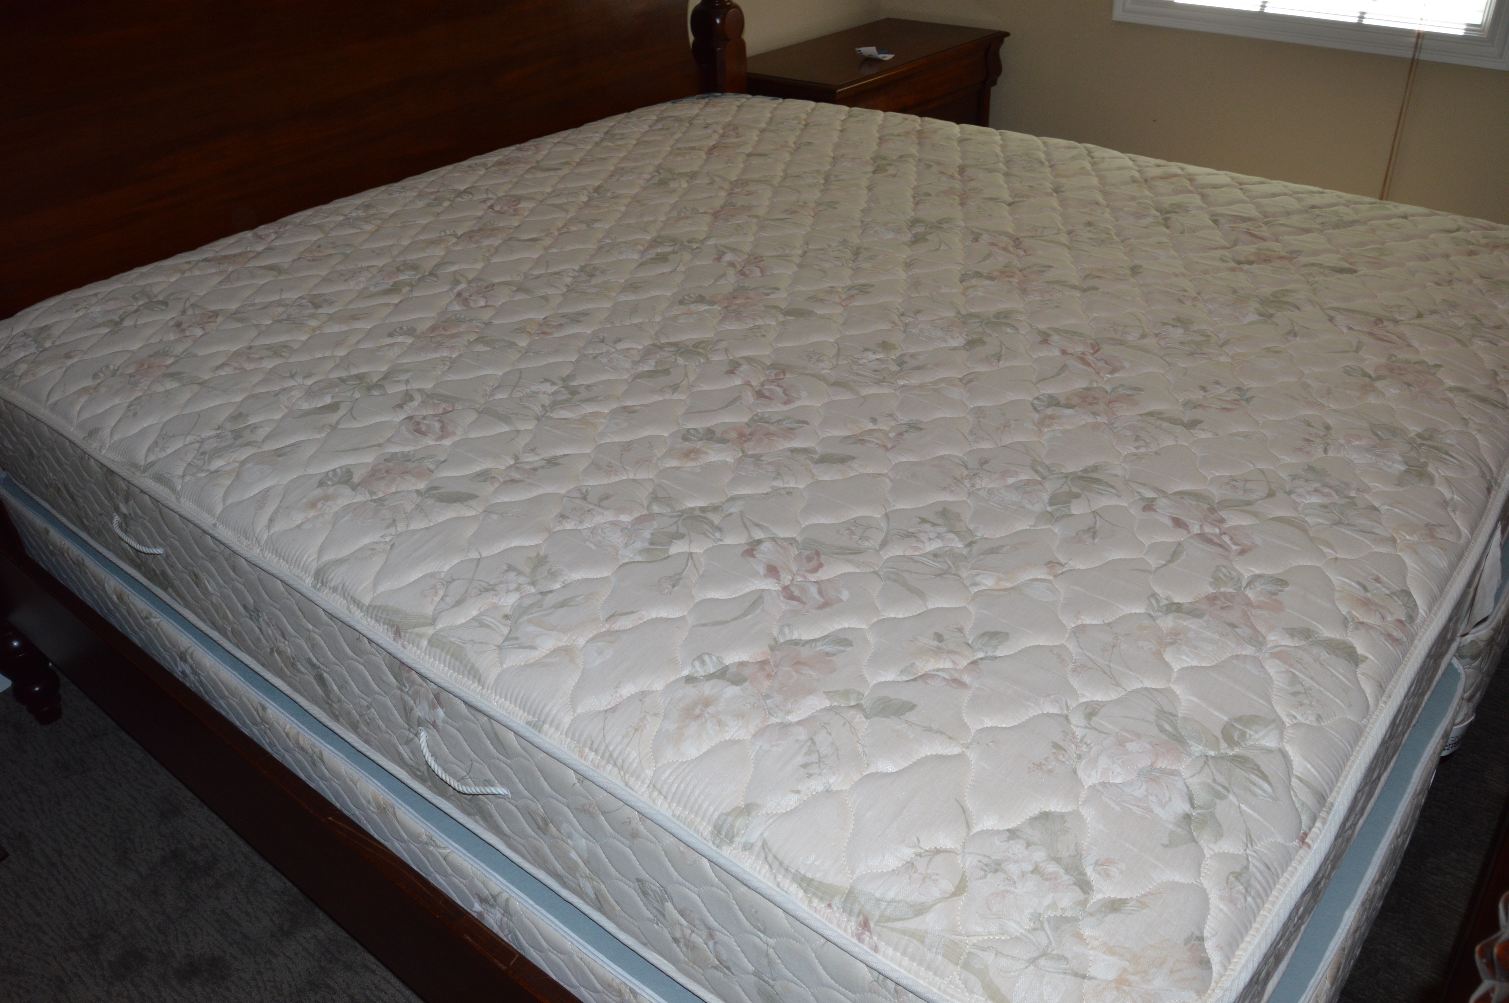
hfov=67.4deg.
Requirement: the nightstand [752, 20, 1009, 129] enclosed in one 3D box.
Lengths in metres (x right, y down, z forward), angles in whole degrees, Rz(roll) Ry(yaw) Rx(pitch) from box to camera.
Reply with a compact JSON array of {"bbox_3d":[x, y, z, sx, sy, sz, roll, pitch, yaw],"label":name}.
[{"bbox_3d":[0.343,-1.027,3.546,0.436,0.742,0.862,25,42,34],"label":"nightstand"}]

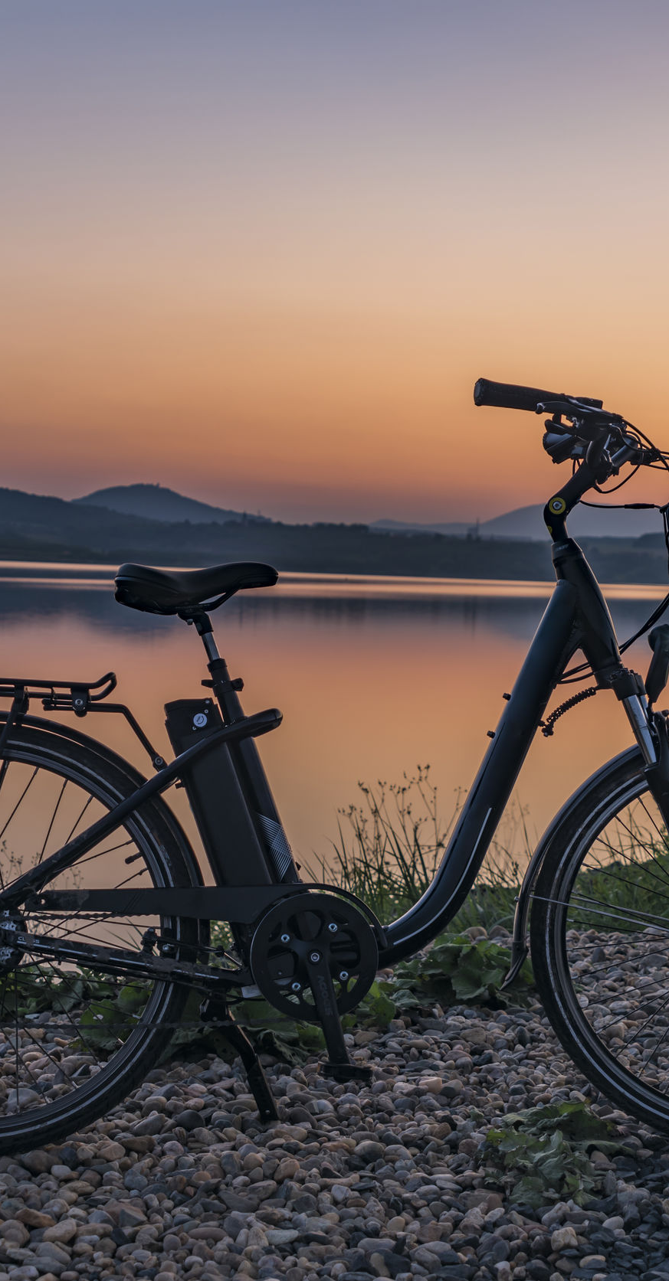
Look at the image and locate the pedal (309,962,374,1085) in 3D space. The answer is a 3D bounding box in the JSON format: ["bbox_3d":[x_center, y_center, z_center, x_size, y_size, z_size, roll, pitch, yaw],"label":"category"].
[{"bbox_3d":[0.007,0.569,3.328,0.090,0.175,0.100,2,-3,-9],"label":"pedal"}]

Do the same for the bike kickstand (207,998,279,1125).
[{"bbox_3d":[-0.143,0.659,3.521,0.115,0.220,0.150,2,2,-9],"label":"bike kickstand"}]

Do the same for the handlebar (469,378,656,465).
[{"bbox_3d":[0.365,-0.338,3.554,0.230,0.140,0.600,2,4,9],"label":"handlebar"}]

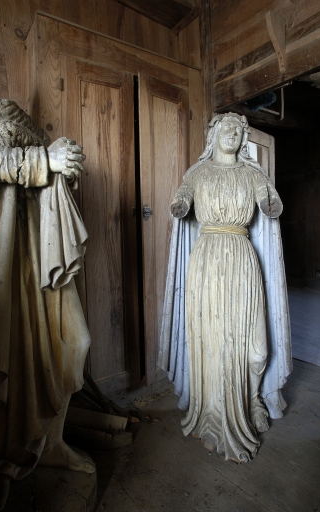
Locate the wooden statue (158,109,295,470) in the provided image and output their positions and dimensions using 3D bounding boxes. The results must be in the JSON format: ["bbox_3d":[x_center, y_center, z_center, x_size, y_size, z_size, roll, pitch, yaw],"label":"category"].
[{"bbox_3d":[0.337,0.111,1.485,0.680,1.669,0.389,-1,5,7],"label":"wooden statue"}]

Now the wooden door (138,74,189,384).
[{"bbox_3d":[0.046,-0.133,1.968,0.433,1.903,0.040,-6,6,-38],"label":"wooden door"}]

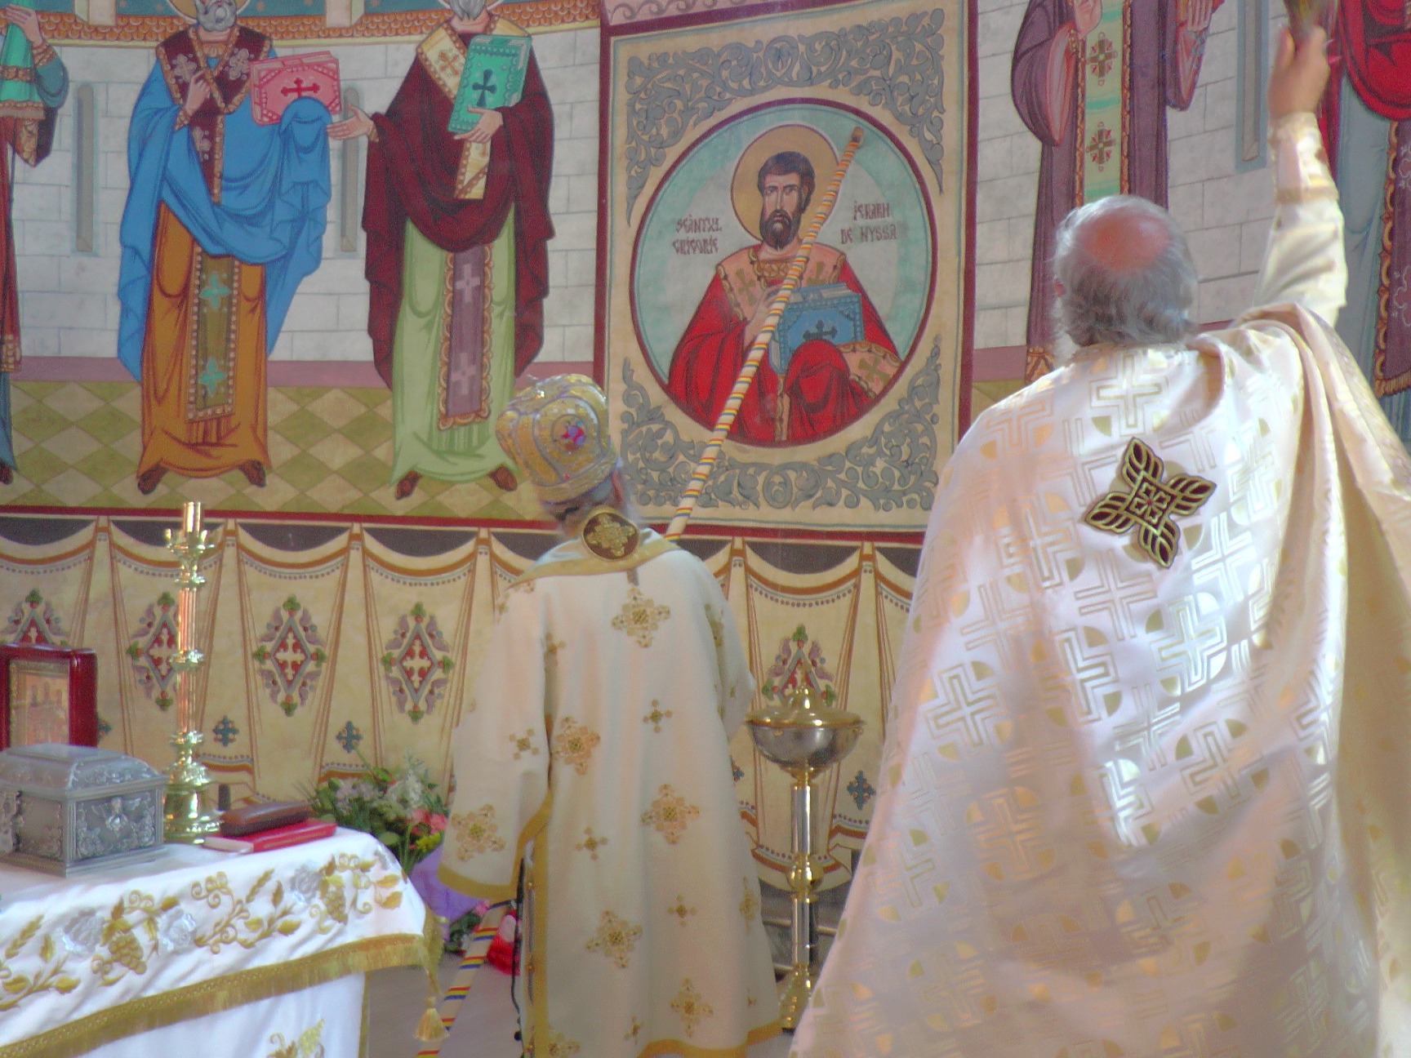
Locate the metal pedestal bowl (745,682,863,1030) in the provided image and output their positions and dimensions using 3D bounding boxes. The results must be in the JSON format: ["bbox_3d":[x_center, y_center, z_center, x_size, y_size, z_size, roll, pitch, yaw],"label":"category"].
[{"bbox_3d":[0.276,0.914,4.220,0.330,0.965,0.330,1,1,0],"label":"metal pedestal bowl"}]

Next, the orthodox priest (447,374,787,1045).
[{"bbox_3d":[-0.240,0.506,3.750,0.820,1.780,0.600,1,1,6],"label":"orthodox priest"}]

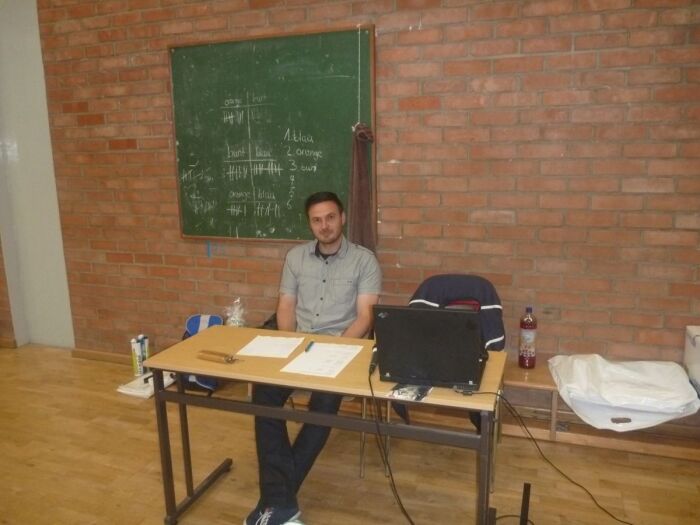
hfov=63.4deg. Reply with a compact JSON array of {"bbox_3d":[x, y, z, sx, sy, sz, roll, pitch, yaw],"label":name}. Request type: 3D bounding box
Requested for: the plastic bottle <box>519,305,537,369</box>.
[{"bbox_3d":[0.914,0.378,2.878,0.086,0.312,0.086,3,11,19],"label":"plastic bottle"}]

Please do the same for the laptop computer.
[{"bbox_3d":[0.289,0.256,1.958,0.330,0.284,0.335,2,11,17],"label":"laptop computer"}]

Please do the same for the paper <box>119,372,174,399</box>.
[{"bbox_3d":[-1.305,0.783,3.714,0.280,0.026,0.400,3,11,19],"label":"paper"}]

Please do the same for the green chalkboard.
[{"bbox_3d":[-0.477,-0.717,3.379,1.333,1.199,0.030,3,11,19],"label":"green chalkboard"}]

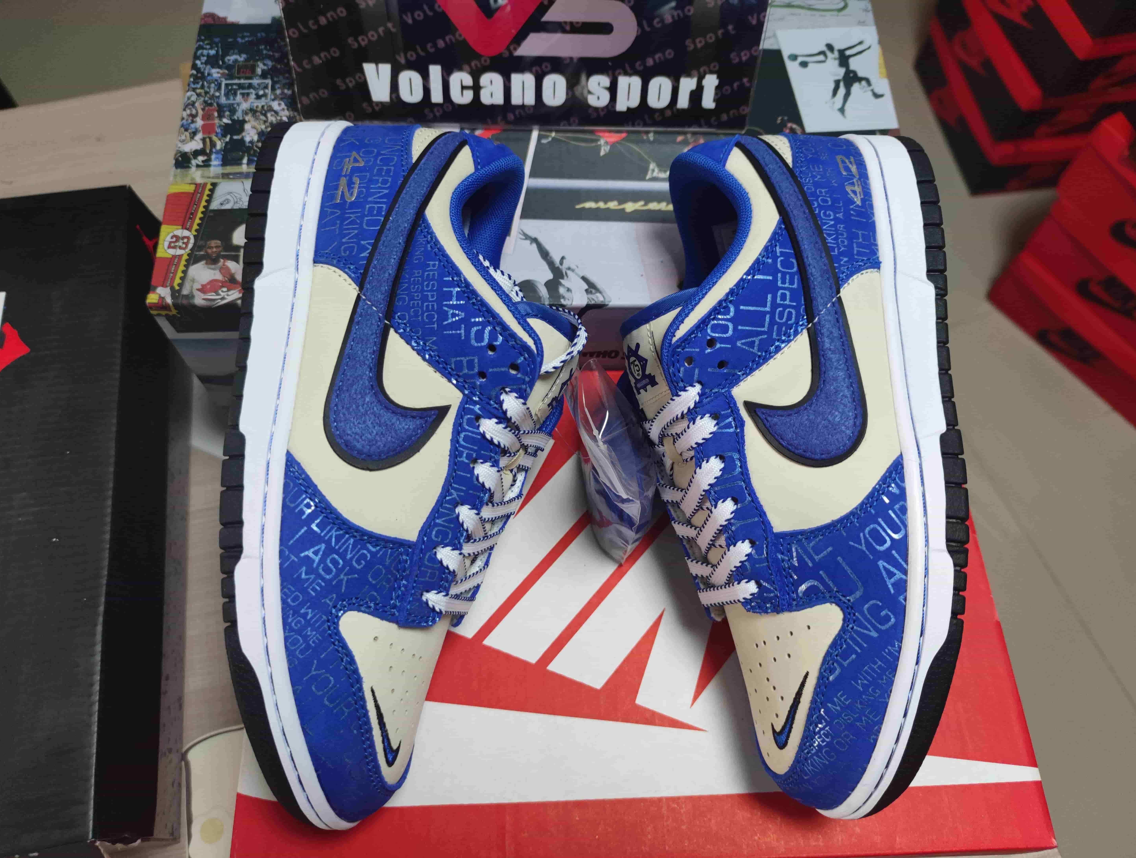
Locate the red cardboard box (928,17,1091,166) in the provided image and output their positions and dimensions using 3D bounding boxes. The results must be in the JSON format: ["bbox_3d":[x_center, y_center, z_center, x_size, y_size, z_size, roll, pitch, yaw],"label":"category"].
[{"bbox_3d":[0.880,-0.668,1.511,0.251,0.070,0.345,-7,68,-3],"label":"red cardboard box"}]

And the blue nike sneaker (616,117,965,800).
[{"bbox_3d":[0.070,0.008,0.327,0.132,0.108,0.295,5,80,-16],"label":"blue nike sneaker"}]

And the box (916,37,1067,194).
[{"bbox_3d":[0.880,-0.644,1.569,0.245,0.095,0.339,-7,68,-3],"label":"box"}]

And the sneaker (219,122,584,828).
[{"bbox_3d":[-0.051,0.009,0.323,0.132,0.108,0.295,-4,80,13],"label":"sneaker"}]

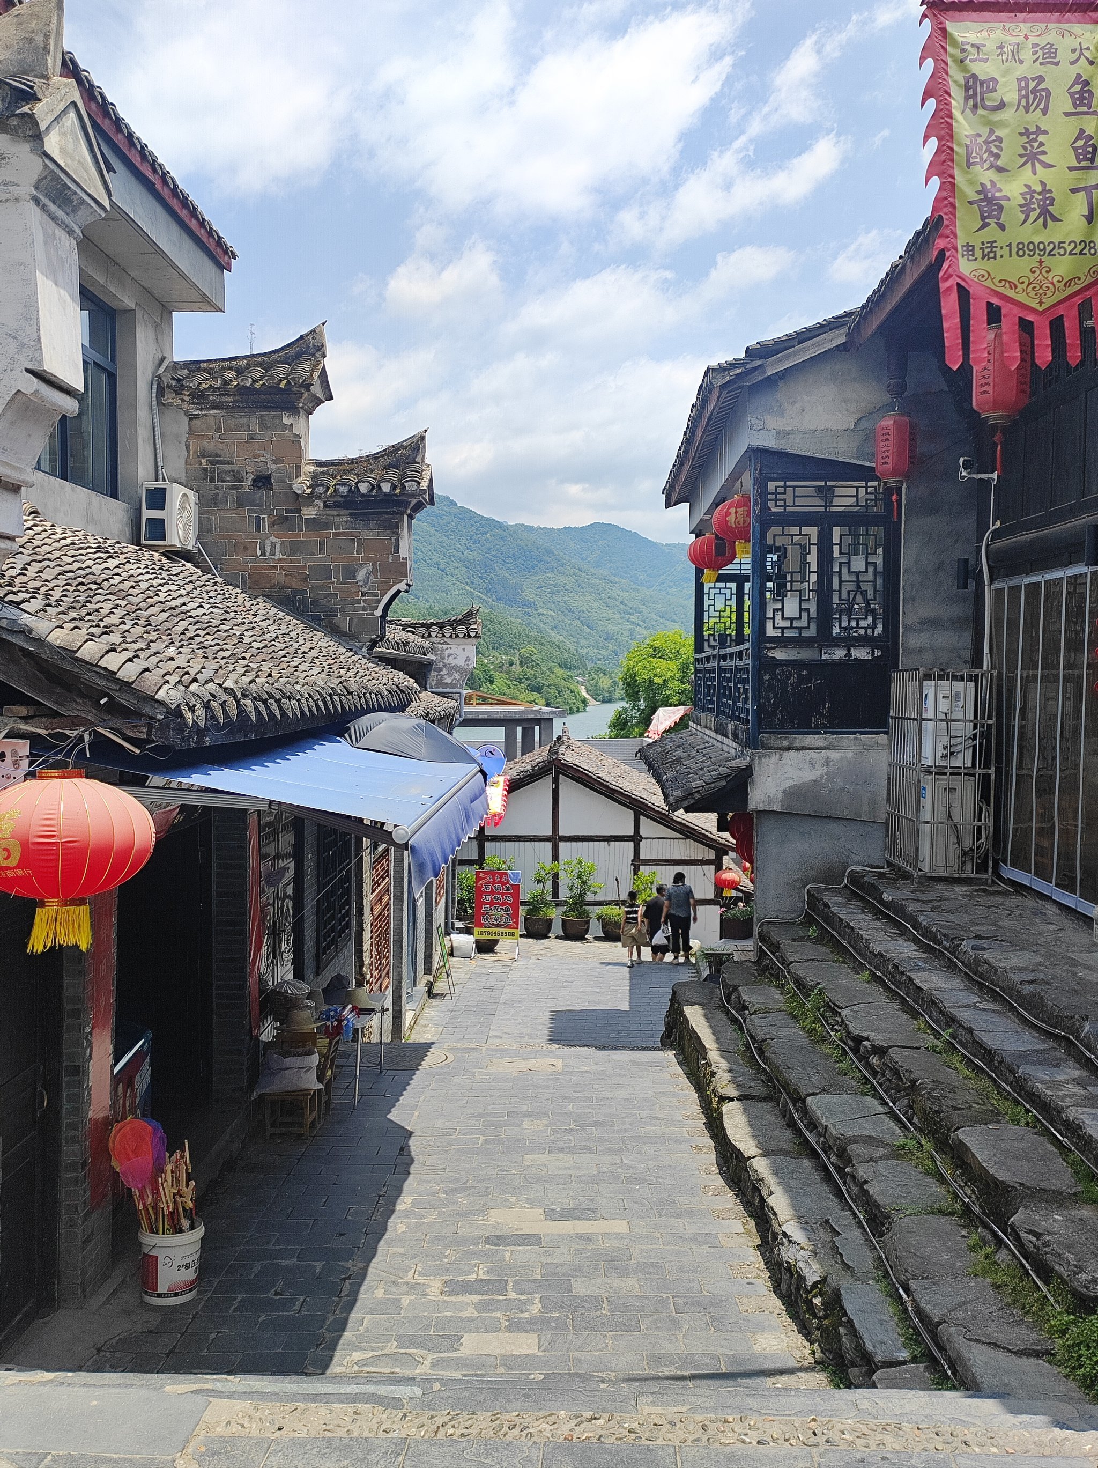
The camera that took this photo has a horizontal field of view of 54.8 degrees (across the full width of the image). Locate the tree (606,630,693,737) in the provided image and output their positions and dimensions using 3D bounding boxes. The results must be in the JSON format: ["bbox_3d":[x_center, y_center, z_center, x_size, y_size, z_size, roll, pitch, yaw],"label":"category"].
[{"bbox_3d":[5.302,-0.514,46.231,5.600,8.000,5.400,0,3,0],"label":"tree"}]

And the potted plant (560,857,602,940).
[{"bbox_3d":[0.592,3.180,20.650,0.760,1.599,0.720,0,3,-3],"label":"potted plant"}]

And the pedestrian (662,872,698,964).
[{"bbox_3d":[2.270,3.188,18.400,0.600,1.614,0.360,0,3,5],"label":"pedestrian"}]

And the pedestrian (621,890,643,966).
[{"bbox_3d":[1.428,3.325,18.200,0.430,1.350,0.360,0,3,5],"label":"pedestrian"}]

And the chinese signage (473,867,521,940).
[{"bbox_3d":[-0.906,2.996,18.600,0.800,1.259,0.120,0,3,8],"label":"chinese signage"}]

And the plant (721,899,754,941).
[{"bbox_3d":[3.575,3.480,19.900,0.680,0.776,0.500,0,3,-3],"label":"plant"}]

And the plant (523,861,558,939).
[{"bbox_3d":[-0.157,3.227,20.700,0.680,1.502,0.650,0,3,-3],"label":"plant"}]

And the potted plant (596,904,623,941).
[{"bbox_3d":[1.298,3.635,20.500,0.740,0.677,0.680,0,3,-3],"label":"potted plant"}]

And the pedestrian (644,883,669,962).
[{"bbox_3d":[1.923,3.450,18.800,0.490,1.588,0.380,1,3,15],"label":"pedestrian"}]

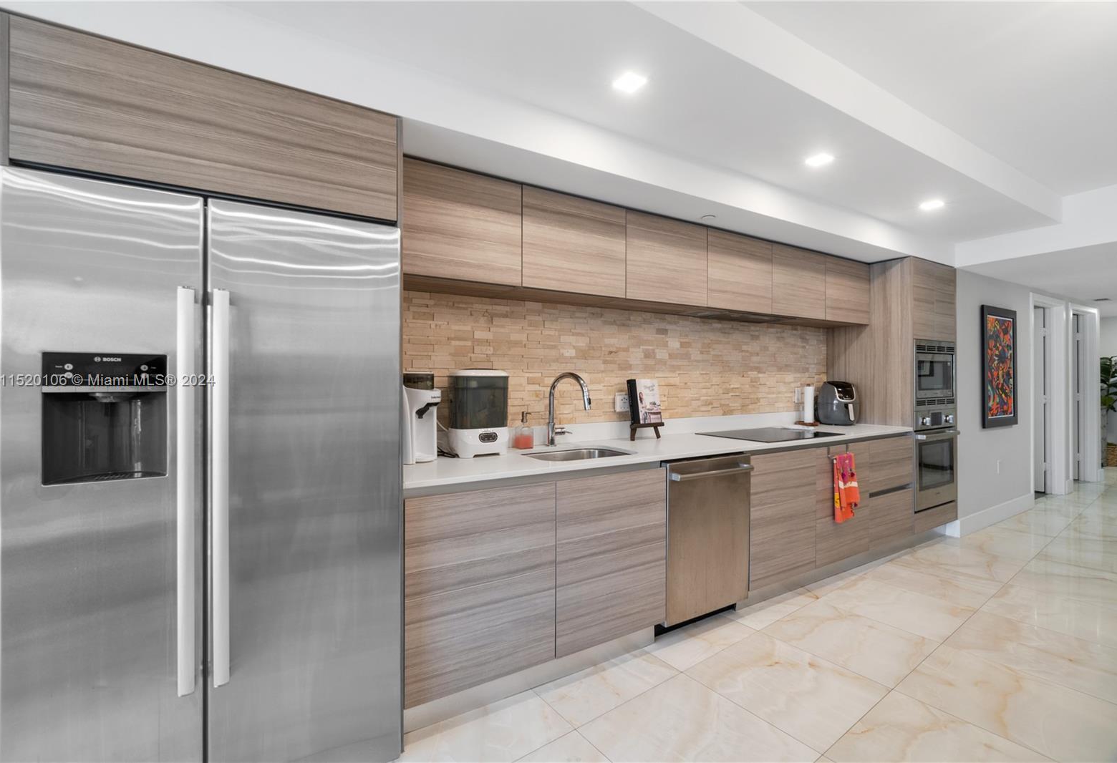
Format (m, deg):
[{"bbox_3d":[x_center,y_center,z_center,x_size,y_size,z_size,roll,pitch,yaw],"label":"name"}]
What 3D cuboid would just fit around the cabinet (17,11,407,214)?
[{"bbox_3d":[-1.133,-0.740,1.712,0.940,0.365,0.650,0,0,-30],"label":"cabinet"}]

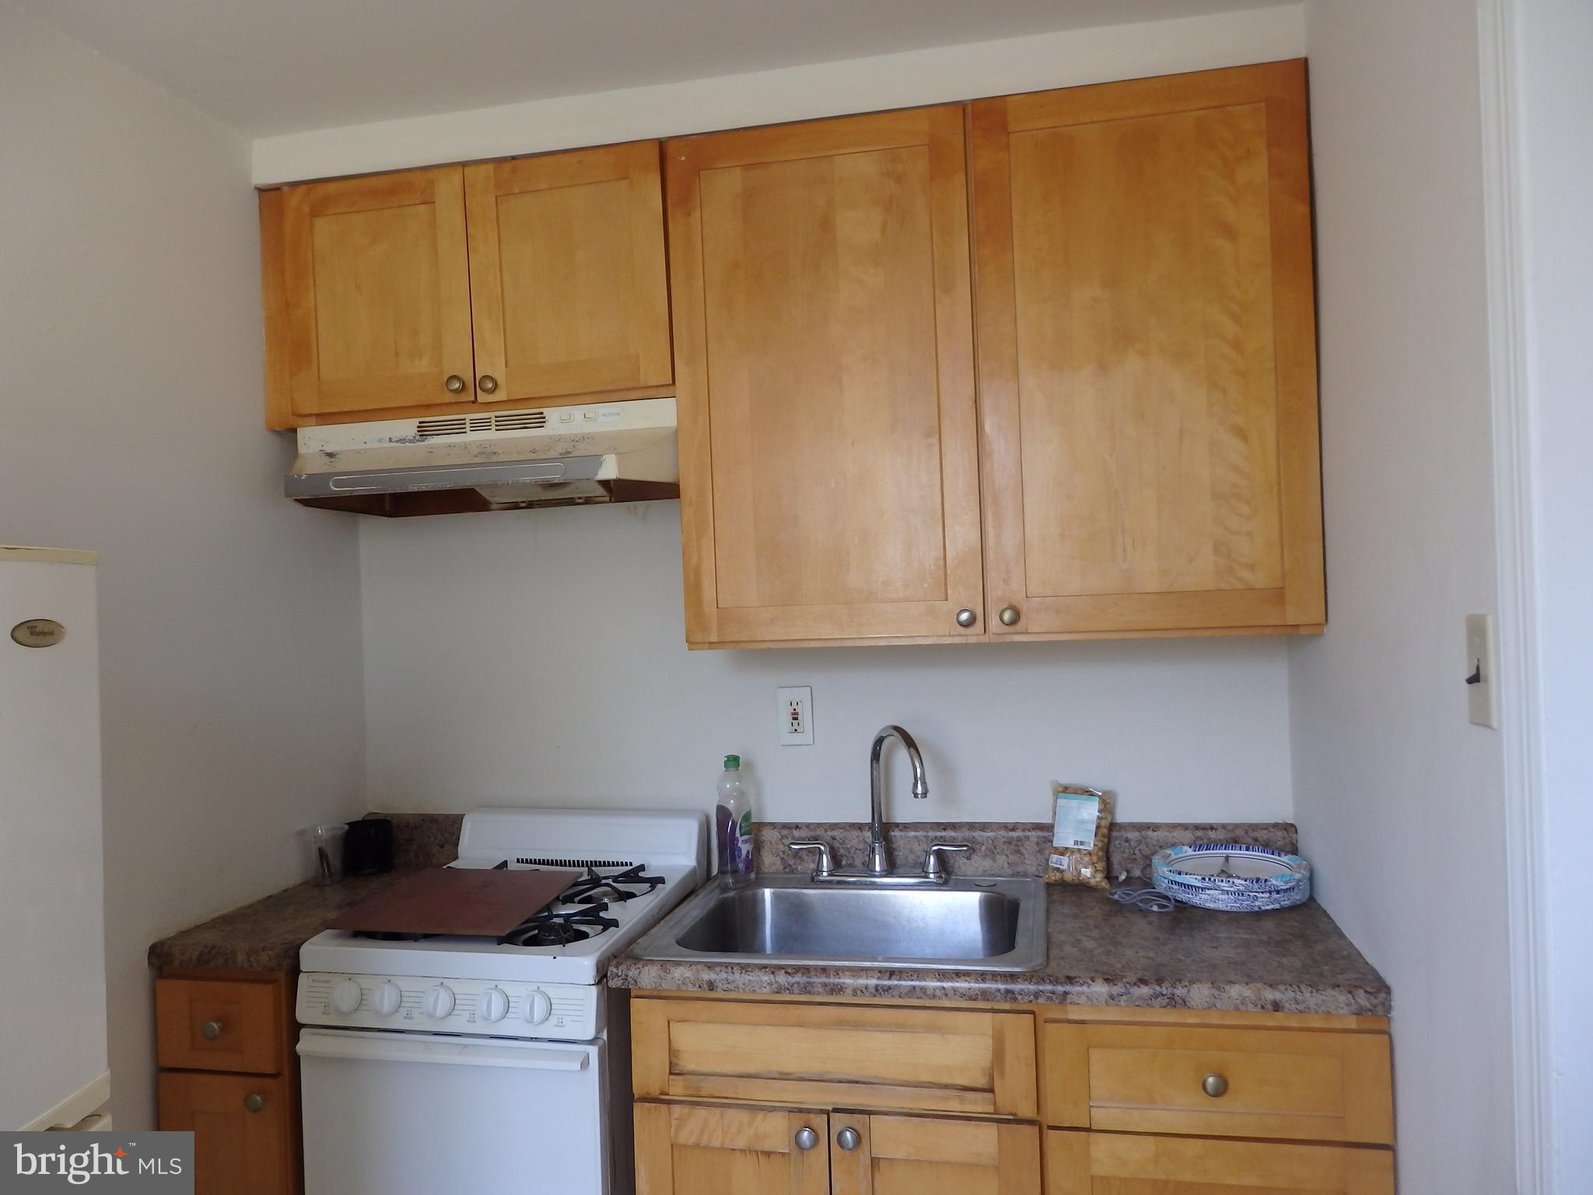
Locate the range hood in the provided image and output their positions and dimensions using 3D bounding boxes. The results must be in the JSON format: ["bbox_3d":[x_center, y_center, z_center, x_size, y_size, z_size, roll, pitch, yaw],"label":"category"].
[{"bbox_3d":[-0.570,-0.266,2.209,0.760,0.161,0.470,-2,0,12],"label":"range hood"}]

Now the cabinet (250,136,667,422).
[{"bbox_3d":[-0.603,-0.572,2.292,0.842,0.455,0.318,-2,0,12],"label":"cabinet"}]

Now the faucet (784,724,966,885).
[{"bbox_3d":[0.139,0.388,2.166,0.349,0.297,0.135,-2,0,12],"label":"faucet"}]

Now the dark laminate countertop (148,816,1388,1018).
[{"bbox_3d":[-0.078,0.519,2.030,1.912,0.135,0.616,-2,0,12],"label":"dark laminate countertop"}]

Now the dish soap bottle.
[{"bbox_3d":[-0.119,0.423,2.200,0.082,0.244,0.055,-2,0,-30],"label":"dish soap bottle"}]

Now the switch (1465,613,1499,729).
[{"bbox_3d":[0.685,0.074,1.170,0.020,0.114,0.072,-2,0,12],"label":"switch"}]

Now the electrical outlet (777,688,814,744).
[{"bbox_3d":[-0.001,0.240,2.322,0.071,0.117,0.010,-2,0,12],"label":"electrical outlet"}]

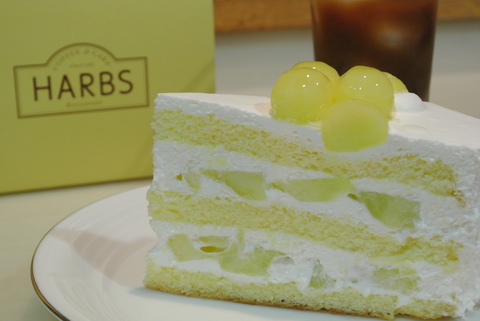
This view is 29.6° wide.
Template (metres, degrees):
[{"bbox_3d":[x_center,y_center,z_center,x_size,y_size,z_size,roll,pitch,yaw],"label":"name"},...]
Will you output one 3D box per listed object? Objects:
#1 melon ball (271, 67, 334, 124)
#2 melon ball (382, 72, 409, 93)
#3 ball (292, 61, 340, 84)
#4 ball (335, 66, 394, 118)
[{"bbox_3d":[0.025,-0.026,0.361,0.025,0.023,0.025,-1,14,0],"label":"melon ball"},{"bbox_3d":[0.061,-0.026,0.391,0.025,0.023,0.025,-1,14,0],"label":"melon ball"},{"bbox_3d":[0.031,-0.030,0.382,0.025,0.023,0.025,-1,14,0],"label":"ball"},{"bbox_3d":[0.051,-0.027,0.371,0.025,0.023,0.025,-1,14,0],"label":"ball"}]

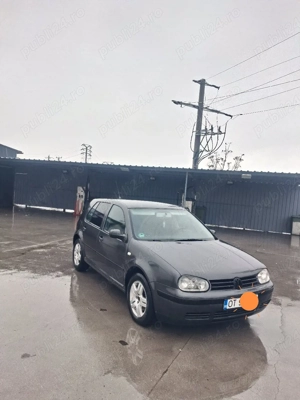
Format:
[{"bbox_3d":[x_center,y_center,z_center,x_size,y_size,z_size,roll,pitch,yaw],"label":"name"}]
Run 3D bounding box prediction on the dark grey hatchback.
[{"bbox_3d":[0.035,0.775,5.280,1.770,1.450,4.150,3,2,-30],"label":"dark grey hatchback"}]

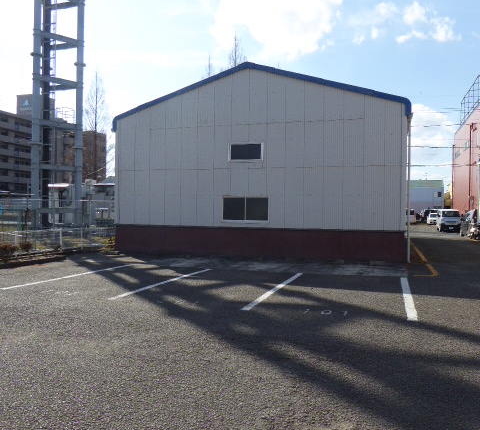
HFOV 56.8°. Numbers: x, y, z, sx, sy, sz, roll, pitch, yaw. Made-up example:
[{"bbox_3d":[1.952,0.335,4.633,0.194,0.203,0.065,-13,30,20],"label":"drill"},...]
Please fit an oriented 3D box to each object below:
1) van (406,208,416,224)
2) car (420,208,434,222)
[{"bbox_3d":[21.775,0.244,57.000,1.600,1.950,3.900,1,0,18],"label":"van"},{"bbox_3d":[27.091,0.241,63.000,1.700,1.700,4.200,1,0,18],"label":"car"}]

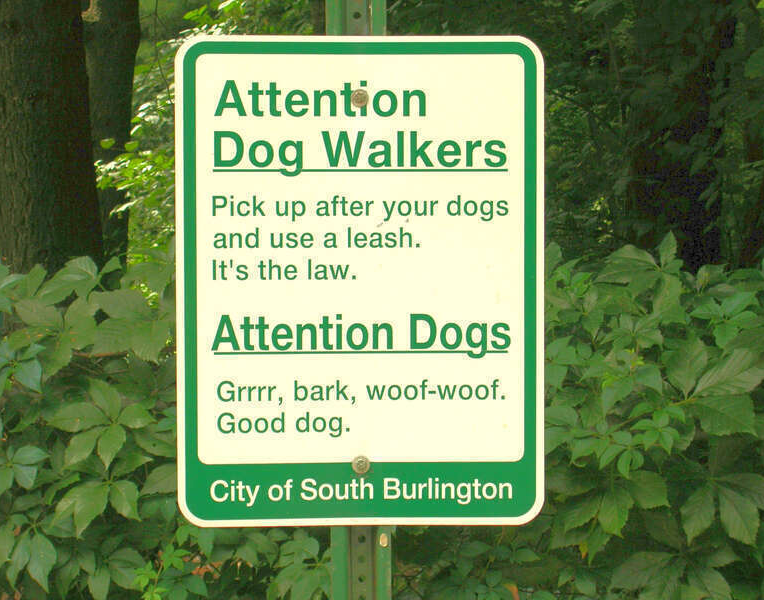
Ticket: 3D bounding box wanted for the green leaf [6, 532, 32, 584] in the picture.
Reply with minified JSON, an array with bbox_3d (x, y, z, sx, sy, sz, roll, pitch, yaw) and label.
[{"bbox_3d":[-0.534,0.383,2.800,0.027,0.088,0.010,7,-22,19],"label":"green leaf"}]

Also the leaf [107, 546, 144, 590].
[{"bbox_3d":[-0.382,0.400,2.820,0.066,0.062,0.014,29,-31,7],"label":"leaf"}]

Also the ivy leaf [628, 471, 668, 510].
[{"bbox_3d":[0.385,0.276,2.750,0.058,0.077,0.013,-42,-18,-31],"label":"ivy leaf"}]

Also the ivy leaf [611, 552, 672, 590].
[{"bbox_3d":[0.377,0.394,2.750,0.107,0.054,0.012,-26,-37,-9],"label":"ivy leaf"}]

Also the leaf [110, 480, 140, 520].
[{"bbox_3d":[-0.393,0.307,2.900,0.045,0.060,0.025,-1,2,-8],"label":"leaf"}]

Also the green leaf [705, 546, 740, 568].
[{"bbox_3d":[0.521,0.393,2.900,0.054,0.036,0.030,0,2,10],"label":"green leaf"}]

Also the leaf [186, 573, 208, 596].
[{"bbox_3d":[-0.274,0.420,2.800,0.046,0.010,0.036,32,54,13],"label":"leaf"}]

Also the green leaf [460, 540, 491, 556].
[{"bbox_3d":[0.148,0.393,3.000,0.046,0.025,0.025,0,2,3],"label":"green leaf"}]

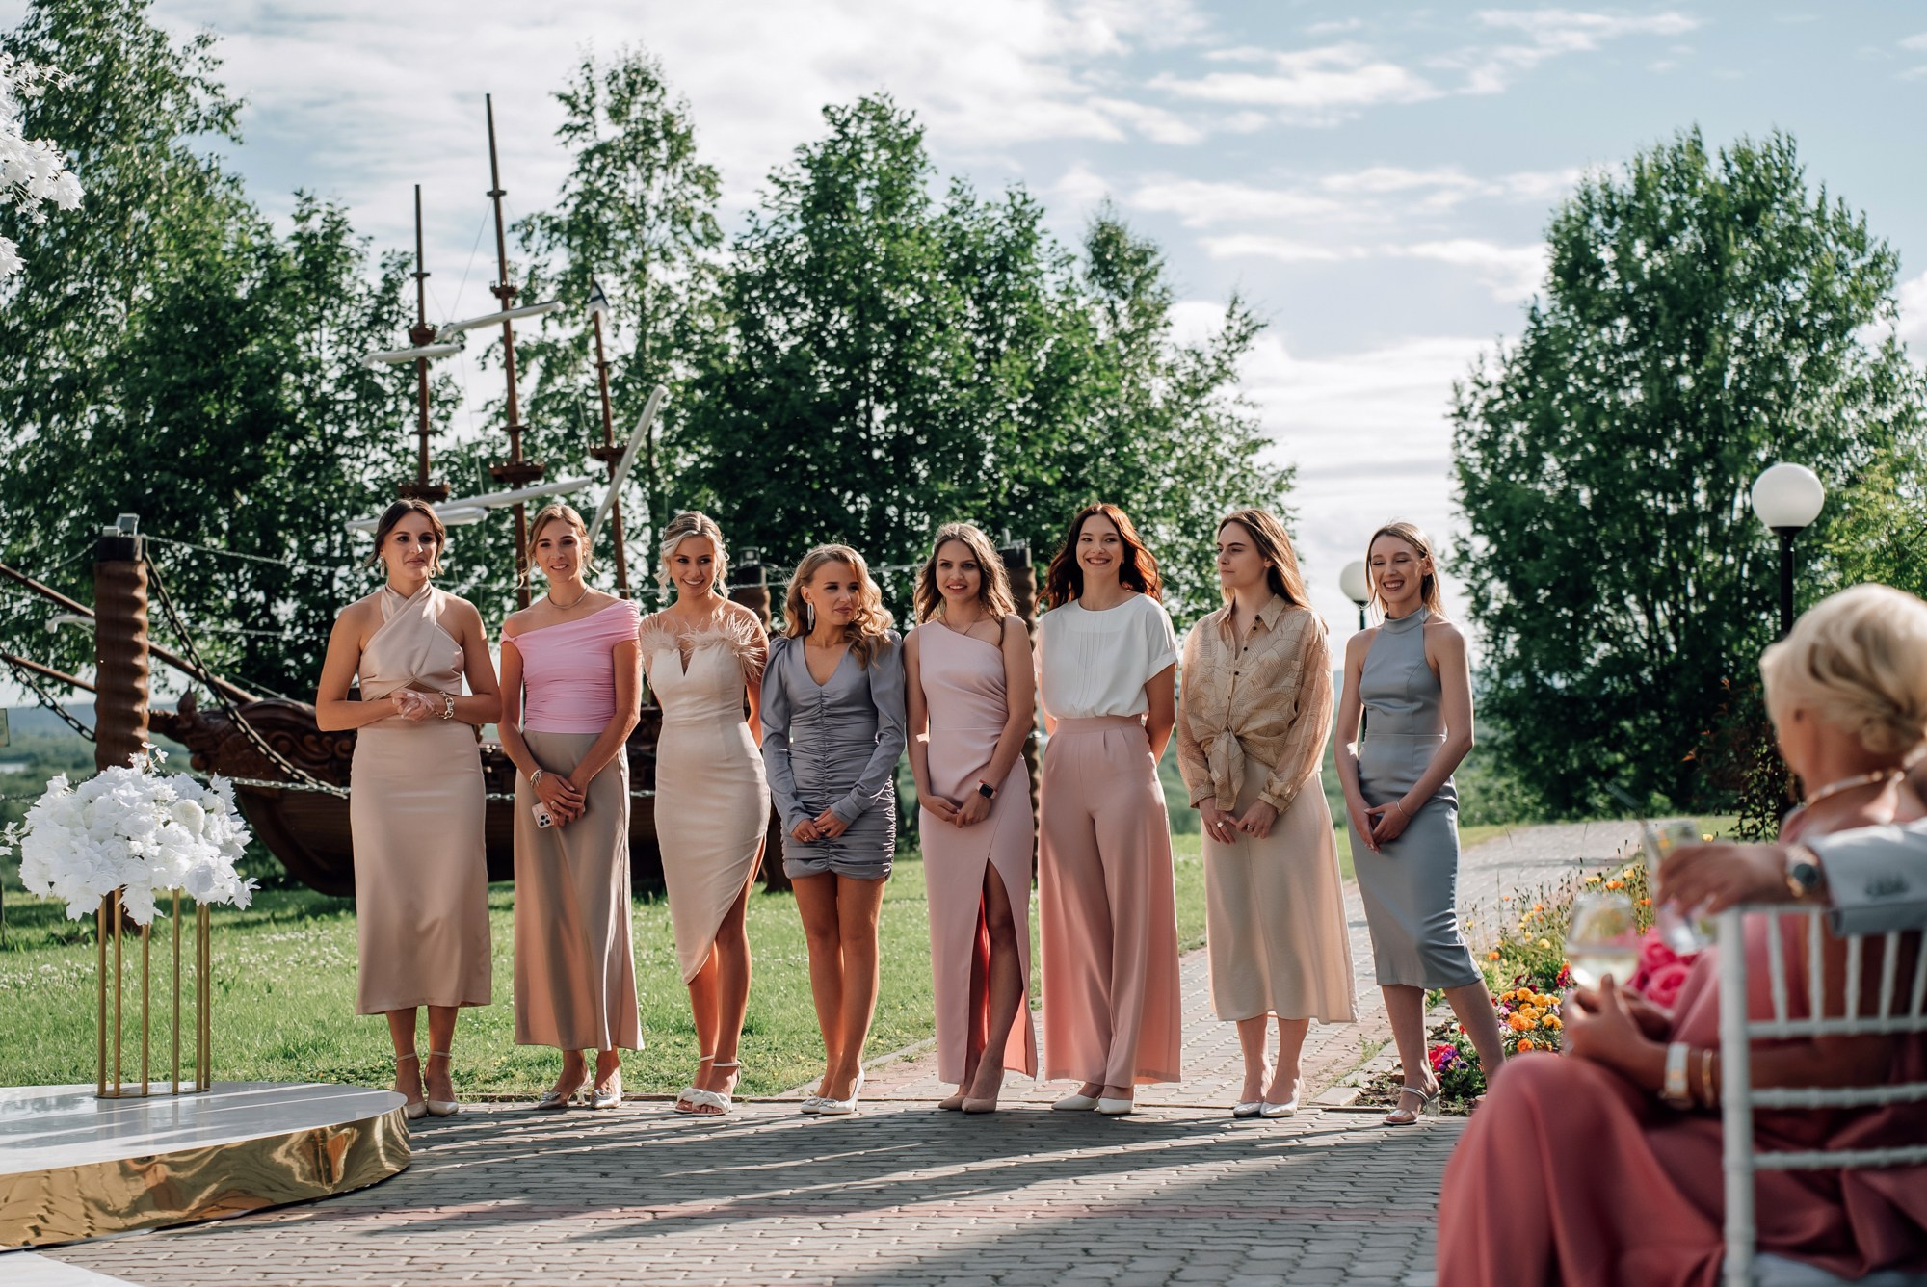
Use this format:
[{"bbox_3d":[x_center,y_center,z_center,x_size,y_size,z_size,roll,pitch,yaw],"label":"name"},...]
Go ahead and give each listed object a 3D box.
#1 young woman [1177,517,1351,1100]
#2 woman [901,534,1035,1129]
[{"bbox_3d":[0.872,0.482,11.610,0.500,1.747,0.360,0,-1,29],"label":"young woman"},{"bbox_3d":[0.022,0.506,11.650,0.420,1.710,0.340,-1,-1,19],"label":"woman"}]

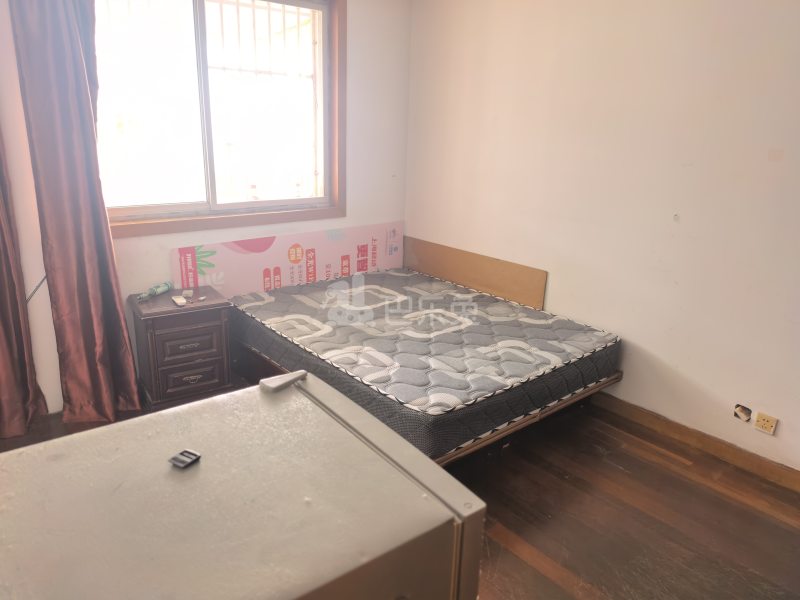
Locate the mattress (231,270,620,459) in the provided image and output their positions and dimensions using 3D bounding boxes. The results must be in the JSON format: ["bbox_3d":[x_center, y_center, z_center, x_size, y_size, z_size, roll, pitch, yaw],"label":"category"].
[{"bbox_3d":[0.066,0.225,3.556,1.557,0.228,1.989,-12,22,-38],"label":"mattress"}]

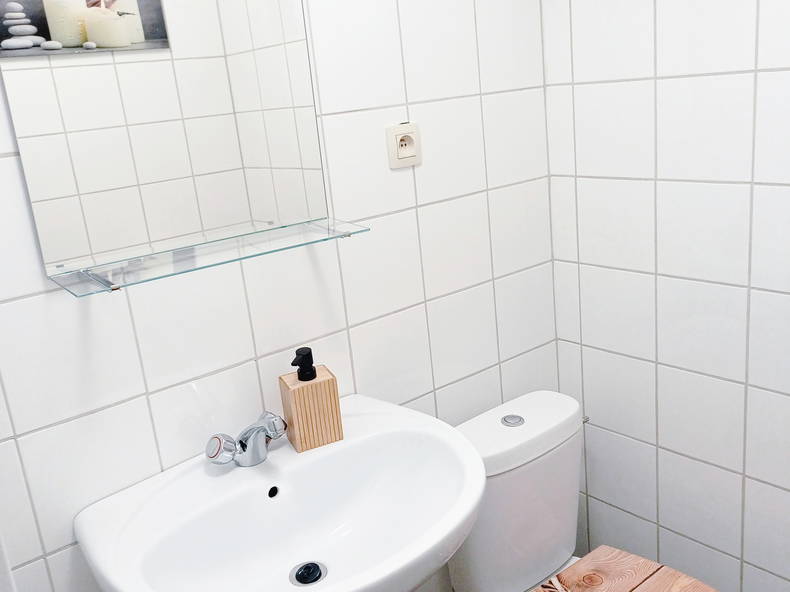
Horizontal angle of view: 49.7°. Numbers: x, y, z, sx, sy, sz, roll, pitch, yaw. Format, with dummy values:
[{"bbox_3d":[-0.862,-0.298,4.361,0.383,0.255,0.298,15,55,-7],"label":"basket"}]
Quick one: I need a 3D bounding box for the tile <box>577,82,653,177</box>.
[{"bbox_3d":[0.461,-0.348,1.793,0.008,0.197,0.200,-18,20,-38],"label":"tile"}]

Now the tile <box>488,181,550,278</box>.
[{"bbox_3d":[0.281,-0.157,1.916,0.197,0.196,0.010,-18,19,-37],"label":"tile"}]

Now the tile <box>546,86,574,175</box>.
[{"bbox_3d":[0.371,-0.366,1.890,0.010,0.195,0.071,-18,20,-37],"label":"tile"}]

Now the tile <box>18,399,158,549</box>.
[{"bbox_3d":[-0.474,0.279,1.359,0.199,0.196,0.010,-18,19,-37],"label":"tile"}]

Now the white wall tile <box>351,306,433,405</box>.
[{"bbox_3d":[-0.009,0.131,1.715,0.201,0.195,0.010,-18,20,-37],"label":"white wall tile"}]

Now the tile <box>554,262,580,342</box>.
[{"bbox_3d":[0.408,0.015,1.999,0.010,0.196,0.074,-18,19,-37],"label":"tile"}]

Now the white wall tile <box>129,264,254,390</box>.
[{"bbox_3d":[-0.335,0.038,1.415,0.201,0.195,0.010,-18,20,-37],"label":"white wall tile"}]

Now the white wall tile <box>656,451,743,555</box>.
[{"bbox_3d":[0.662,0.444,1.847,0.010,0.195,0.199,-18,20,-37],"label":"white wall tile"}]

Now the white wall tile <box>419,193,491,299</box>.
[{"bbox_3d":[0.127,-0.108,1.786,0.201,0.195,0.010,-18,20,-37],"label":"white wall tile"}]

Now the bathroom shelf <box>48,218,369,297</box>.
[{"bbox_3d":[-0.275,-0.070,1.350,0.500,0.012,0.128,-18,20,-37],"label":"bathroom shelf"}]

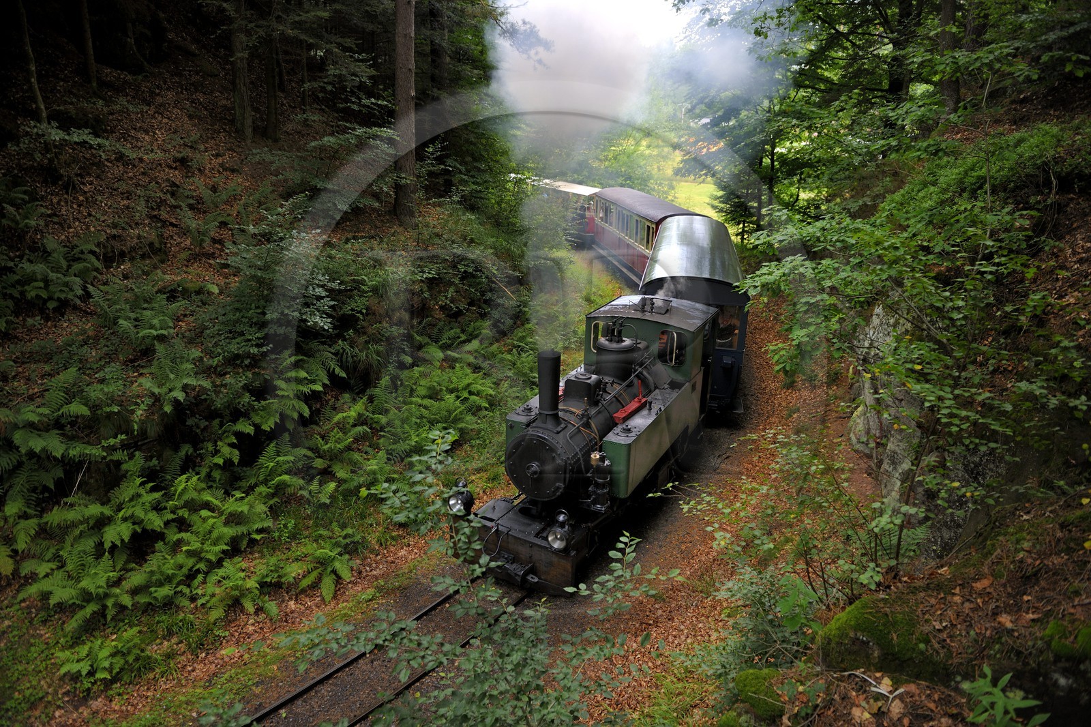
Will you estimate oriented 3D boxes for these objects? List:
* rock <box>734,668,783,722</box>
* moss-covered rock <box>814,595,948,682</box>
[{"bbox_3d":[0.925,1.439,3.150,0.220,0.200,0.220,5,20,14],"label":"rock"},{"bbox_3d":[1.600,1.318,3.450,0.600,0.340,0.460,7,21,18],"label":"moss-covered rock"}]

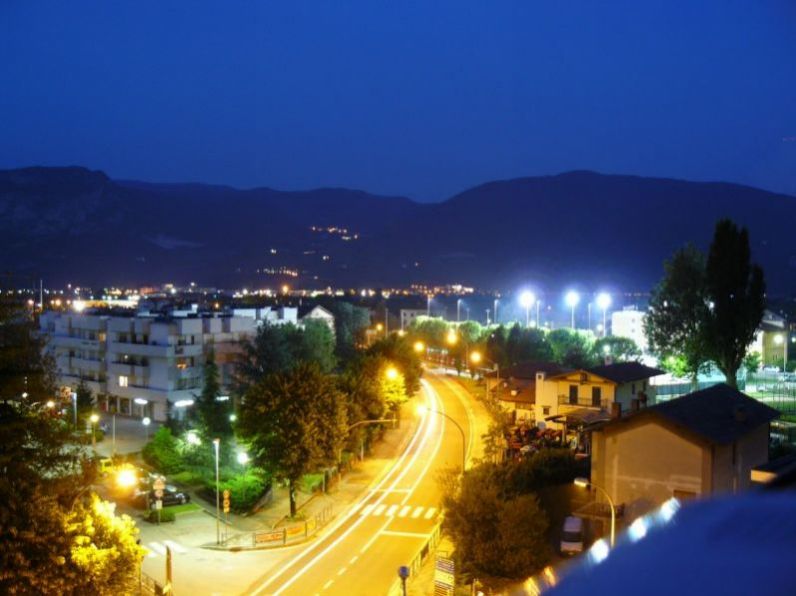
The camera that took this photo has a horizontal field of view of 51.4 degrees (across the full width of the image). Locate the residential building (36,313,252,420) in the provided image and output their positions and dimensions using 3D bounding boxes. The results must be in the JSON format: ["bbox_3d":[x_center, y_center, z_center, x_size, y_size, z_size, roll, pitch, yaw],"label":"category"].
[{"bbox_3d":[-36.831,8.645,122.858,36.000,13.400,16.000,1,1,43],"label":"residential building"}]

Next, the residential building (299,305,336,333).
[{"bbox_3d":[-23.543,7.797,245.146,11.000,11.400,12.000,0,1,-6],"label":"residential building"}]

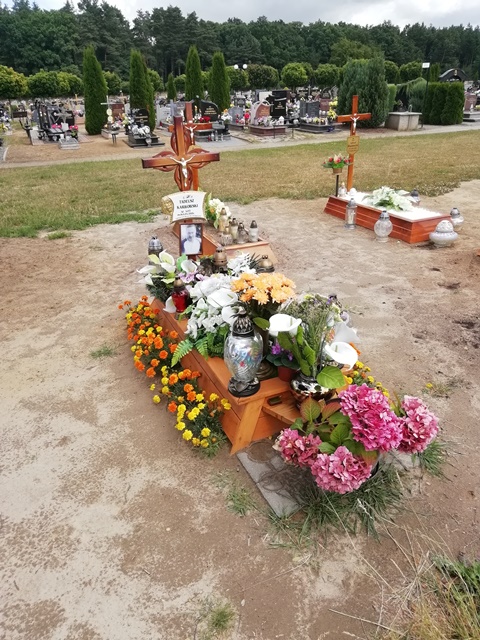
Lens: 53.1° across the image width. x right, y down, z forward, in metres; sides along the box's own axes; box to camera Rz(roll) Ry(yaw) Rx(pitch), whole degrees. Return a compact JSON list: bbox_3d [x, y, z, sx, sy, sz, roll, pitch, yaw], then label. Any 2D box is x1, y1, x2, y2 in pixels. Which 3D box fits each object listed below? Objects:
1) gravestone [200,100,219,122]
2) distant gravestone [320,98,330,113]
[{"bbox_3d":[-1.025,-7.144,16.419,0.620,0.642,0.120,-11,27,-18],"label":"gravestone"},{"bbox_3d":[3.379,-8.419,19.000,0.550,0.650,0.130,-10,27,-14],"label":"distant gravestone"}]

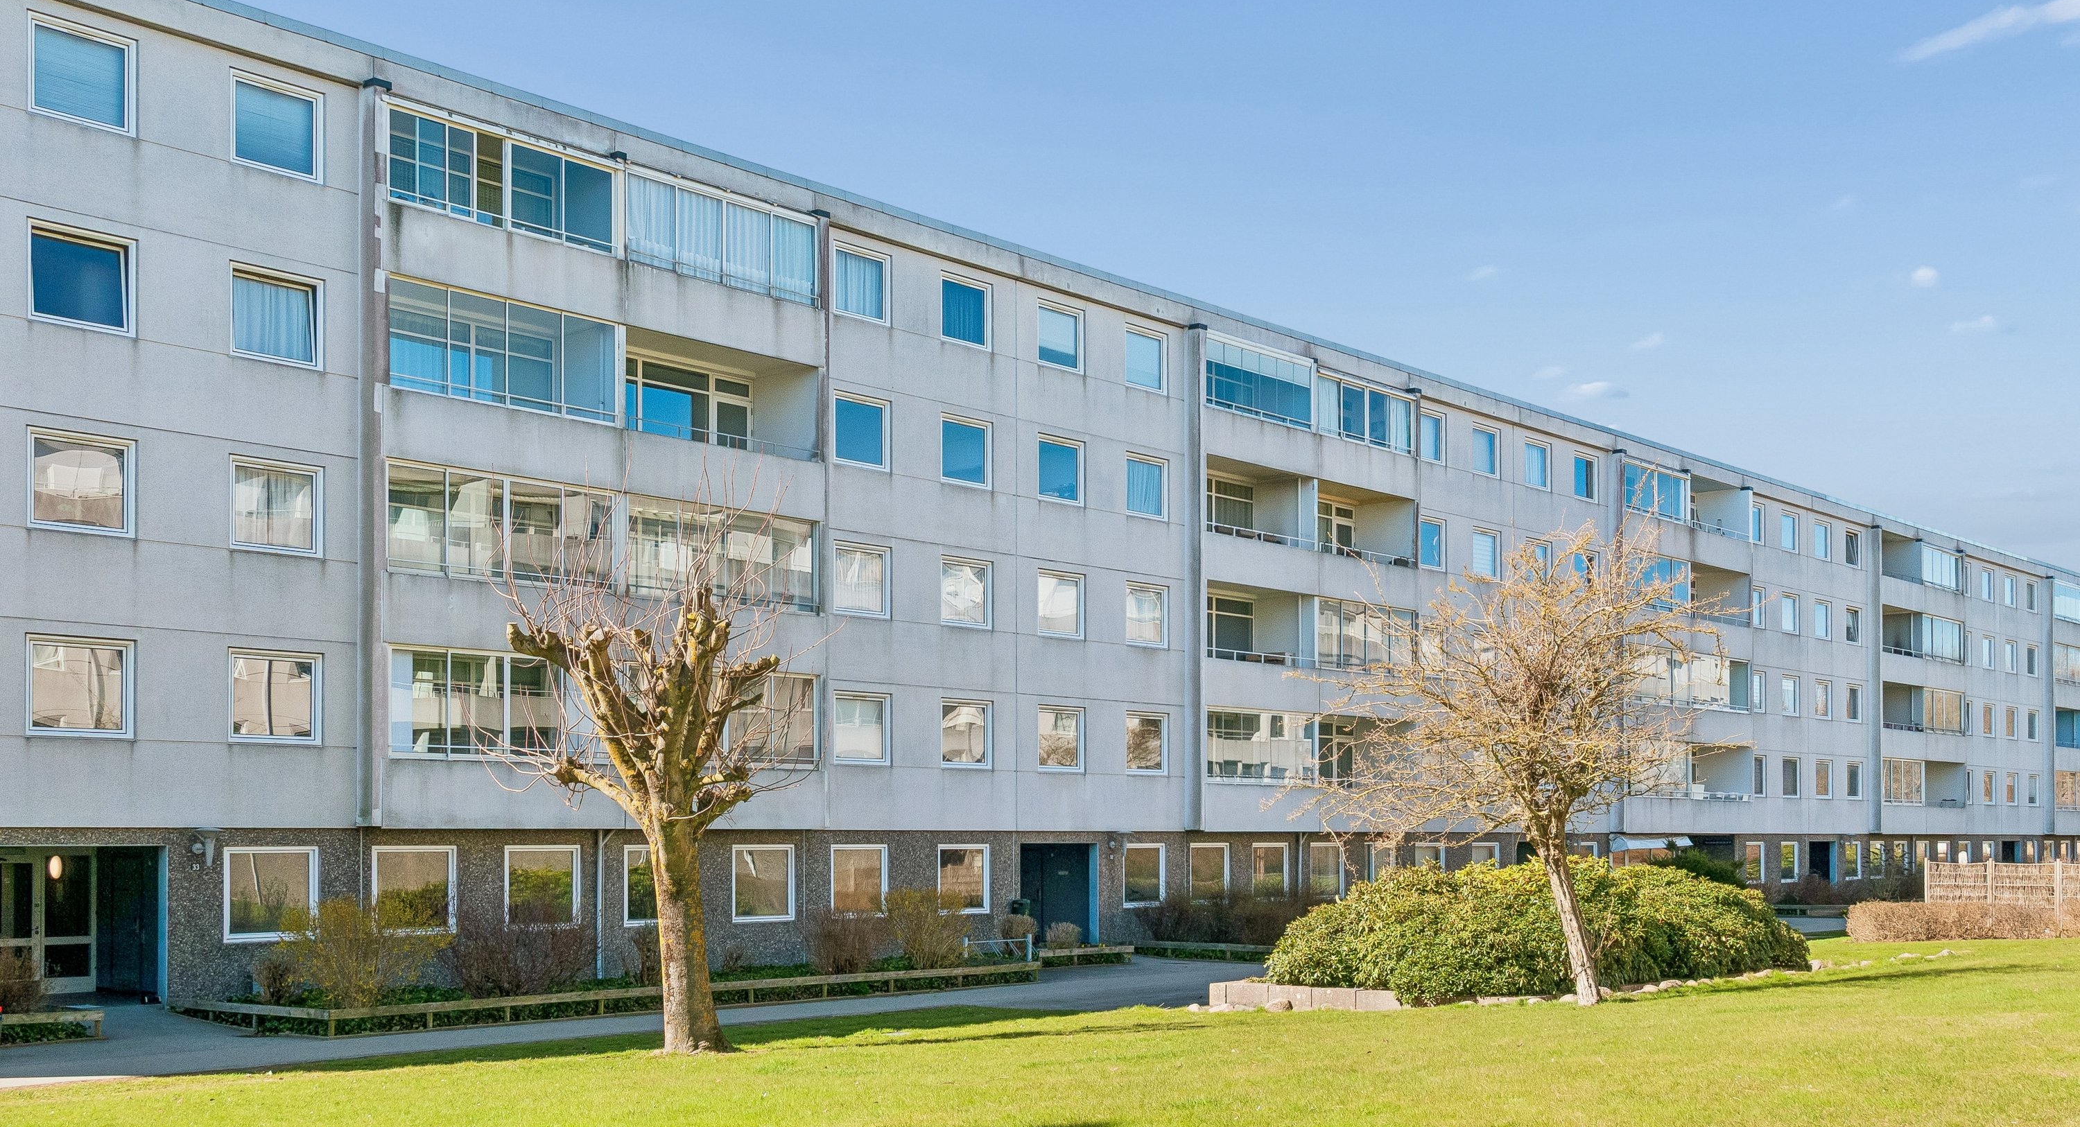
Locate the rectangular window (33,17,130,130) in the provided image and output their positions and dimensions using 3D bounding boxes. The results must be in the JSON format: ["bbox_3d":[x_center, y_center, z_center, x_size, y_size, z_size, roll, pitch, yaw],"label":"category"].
[{"bbox_3d":[-13.147,-6.680,28.557,0.120,1.302,1.398,-3,-5,42],"label":"rectangular window"}]

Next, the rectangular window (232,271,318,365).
[{"bbox_3d":[-11.256,-3.584,30.644,0.150,1.258,1.395,-3,-5,42],"label":"rectangular window"}]

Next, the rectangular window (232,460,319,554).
[{"bbox_3d":[-11.213,-0.828,30.539,0.150,1.362,1.472,-4,-6,42],"label":"rectangular window"}]

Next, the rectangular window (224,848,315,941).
[{"bbox_3d":[-11.365,4.894,30.769,0.150,1.380,1.450,-4,-5,42],"label":"rectangular window"}]

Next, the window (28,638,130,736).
[{"bbox_3d":[-13.165,1.719,28.537,0.120,1.334,1.407,-3,-5,42],"label":"window"}]

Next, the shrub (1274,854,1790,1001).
[{"bbox_3d":[8.100,5.804,33.600,10.200,1.950,3.500,3,-5,-37],"label":"shrub"}]

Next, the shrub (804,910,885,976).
[{"bbox_3d":[-3.333,6.516,35.700,1.250,1.150,1.350,0,-4,0],"label":"shrub"}]

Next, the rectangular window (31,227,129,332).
[{"bbox_3d":[-13.154,-3.877,28.549,0.150,1.258,1.397,-3,-5,42],"label":"rectangular window"}]

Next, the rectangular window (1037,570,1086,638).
[{"bbox_3d":[0.413,0.885,43.338,0.150,1.355,1.483,-4,-6,42],"label":"rectangular window"}]

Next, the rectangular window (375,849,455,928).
[{"bbox_3d":[-9.658,5.038,32.106,0.150,1.321,1.464,-4,-6,42],"label":"rectangular window"}]

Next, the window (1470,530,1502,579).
[{"bbox_3d":[12.165,-0.244,56.669,0.150,1.420,1.480,-4,-5,42],"label":"window"}]

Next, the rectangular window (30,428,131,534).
[{"bbox_3d":[-13.113,-1.124,28.475,0.150,1.380,1.450,-4,-5,42],"label":"rectangular window"}]

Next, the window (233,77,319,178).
[{"bbox_3d":[-11.247,-6.385,30.653,0.120,1.282,1.395,-3,-5,42],"label":"window"}]

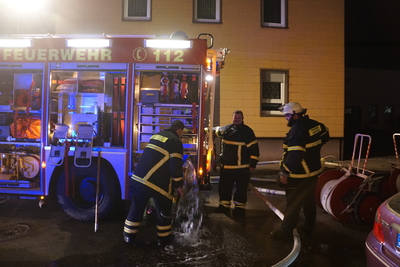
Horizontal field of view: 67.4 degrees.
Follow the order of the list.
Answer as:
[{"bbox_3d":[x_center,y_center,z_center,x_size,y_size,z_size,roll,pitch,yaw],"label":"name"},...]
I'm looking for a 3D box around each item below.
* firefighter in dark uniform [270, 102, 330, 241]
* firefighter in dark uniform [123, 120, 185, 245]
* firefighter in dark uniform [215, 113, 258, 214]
[{"bbox_3d":[1.400,0.505,4.180,0.640,1.850,0.660,0,-1,37],"label":"firefighter in dark uniform"},{"bbox_3d":[-0.622,0.642,3.970,0.740,1.600,0.640,1,-1,-44],"label":"firefighter in dark uniform"},{"bbox_3d":[0.627,0.506,5.300,0.780,1.810,0.500,0,-1,21],"label":"firefighter in dark uniform"}]

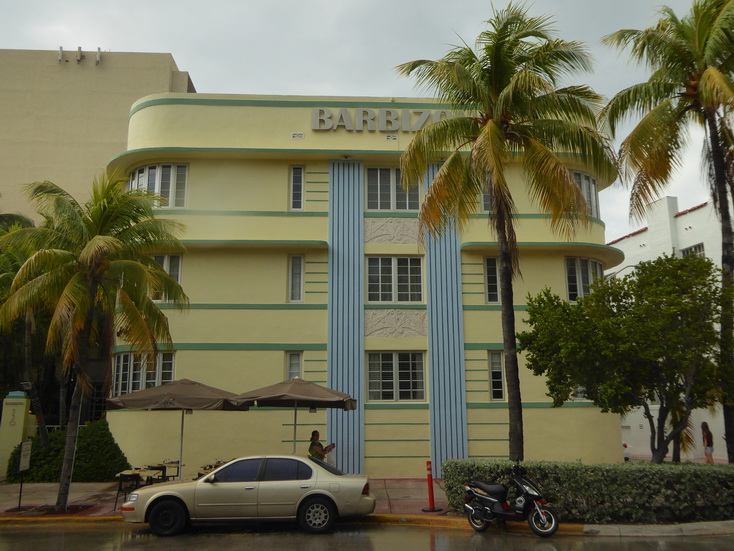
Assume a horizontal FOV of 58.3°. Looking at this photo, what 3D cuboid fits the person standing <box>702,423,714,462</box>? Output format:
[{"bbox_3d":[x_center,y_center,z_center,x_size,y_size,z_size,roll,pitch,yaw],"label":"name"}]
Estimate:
[{"bbox_3d":[9.354,4.861,17.961,0.380,1.664,0.430,-12,-17,43],"label":"person standing"}]

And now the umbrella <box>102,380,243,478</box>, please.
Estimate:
[{"bbox_3d":[-4.542,3.987,16.122,2.720,2.869,2.720,-1,-13,2],"label":"umbrella"}]

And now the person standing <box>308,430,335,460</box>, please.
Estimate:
[{"bbox_3d":[-1.089,4.421,15.201,0.550,1.618,0.480,-4,-13,17],"label":"person standing"}]

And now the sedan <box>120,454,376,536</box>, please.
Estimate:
[{"bbox_3d":[-2.260,4.231,12.976,4.800,1.410,1.770,1,-13,-5],"label":"sedan"}]

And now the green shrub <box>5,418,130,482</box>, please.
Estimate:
[{"bbox_3d":[-9.077,5.445,20.565,3.753,1.873,1.700,0,-13,0],"label":"green shrub"}]

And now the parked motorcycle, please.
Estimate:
[{"bbox_3d":[2.609,4.133,12.119,1.840,1.180,0.700,-8,-15,32],"label":"parked motorcycle"}]

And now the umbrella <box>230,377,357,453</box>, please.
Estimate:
[{"bbox_3d":[-1.772,3.965,16.124,2.720,2.889,2.720,-1,-13,4],"label":"umbrella"}]

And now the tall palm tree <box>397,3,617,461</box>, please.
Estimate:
[{"bbox_3d":[3.646,-0.825,16.380,5.800,12.331,5.600,0,-13,0],"label":"tall palm tree"}]

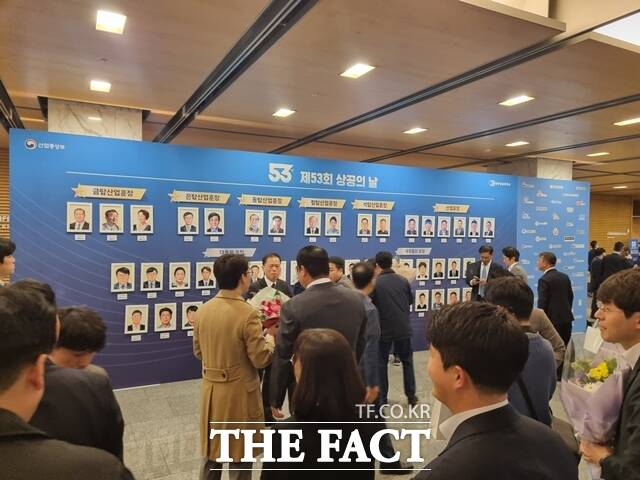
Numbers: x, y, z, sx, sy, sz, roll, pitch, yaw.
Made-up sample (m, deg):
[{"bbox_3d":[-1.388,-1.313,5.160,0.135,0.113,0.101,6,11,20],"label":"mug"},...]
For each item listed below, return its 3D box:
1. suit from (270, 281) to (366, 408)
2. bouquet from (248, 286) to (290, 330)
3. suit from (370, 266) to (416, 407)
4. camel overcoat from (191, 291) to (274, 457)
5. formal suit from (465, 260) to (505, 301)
[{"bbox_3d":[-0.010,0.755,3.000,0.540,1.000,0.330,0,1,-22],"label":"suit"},{"bbox_3d":[-0.382,0.528,3.600,0.350,0.380,0.240,1,1,-6],"label":"bouquet"},{"bbox_3d":[0.805,1.053,5.300,0.480,1.480,0.340,1,1,-12],"label":"suit"},{"bbox_3d":[-0.535,0.815,2.980,0.490,1.030,0.370,1,1,36],"label":"camel overcoat"},{"bbox_3d":[2.230,1.051,6.508,0.560,1.460,0.360,1,1,20],"label":"formal suit"}]

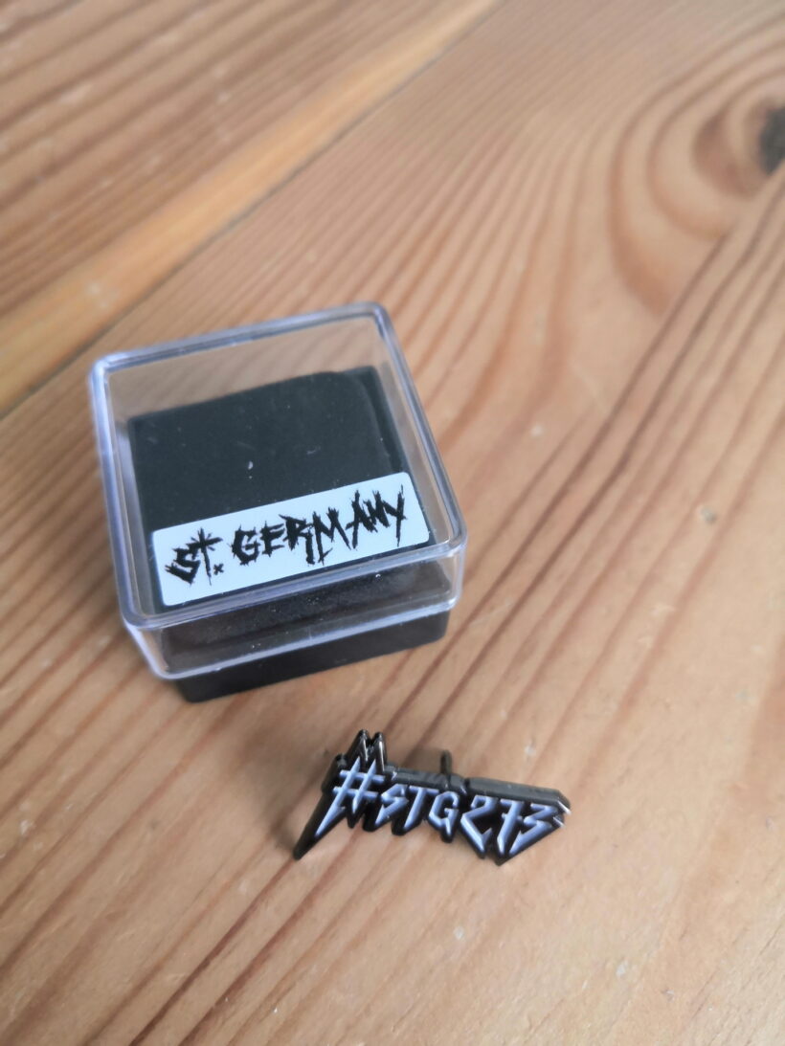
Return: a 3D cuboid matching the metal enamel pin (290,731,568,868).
[{"bbox_3d":[0.005,0.034,0.103,0.031,0.018,0.010,10,18,-3],"label":"metal enamel pin"}]

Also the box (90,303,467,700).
[{"bbox_3d":[-0.015,-0.002,0.107,0.038,0.028,0.038,-14,63,-9],"label":"box"}]

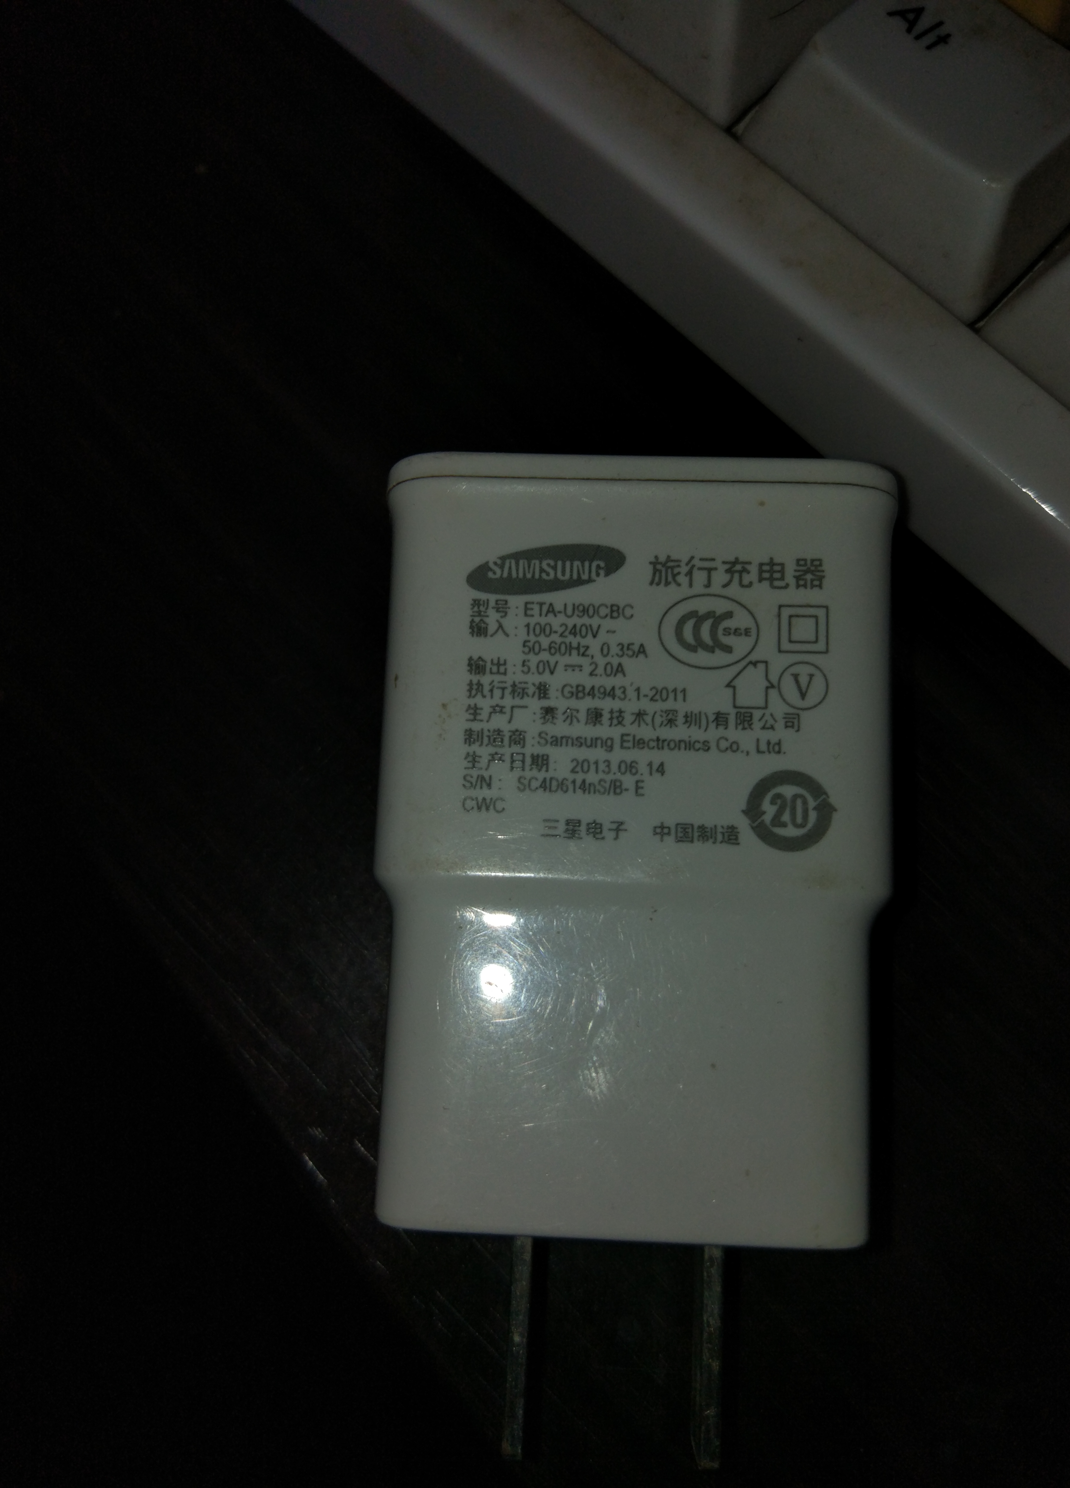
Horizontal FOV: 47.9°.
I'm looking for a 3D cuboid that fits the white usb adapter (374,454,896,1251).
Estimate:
[{"bbox_3d":[0.007,0.007,0.086,0.034,0.023,0.050,2,83,2],"label":"white usb adapter"}]

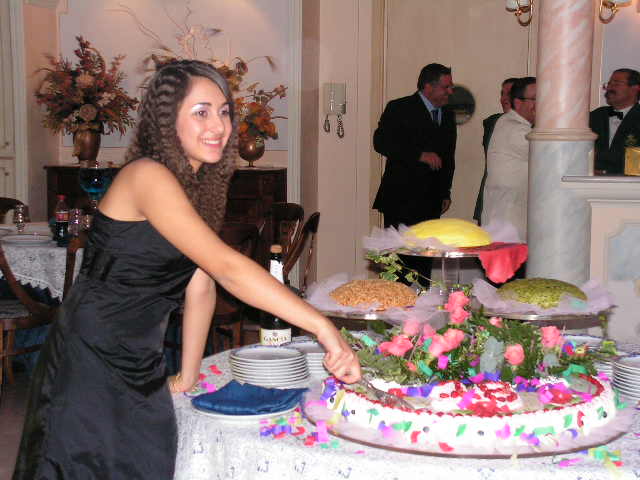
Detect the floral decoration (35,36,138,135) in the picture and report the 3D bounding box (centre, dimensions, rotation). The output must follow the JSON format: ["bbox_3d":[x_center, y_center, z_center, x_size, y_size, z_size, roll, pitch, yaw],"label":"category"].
[{"bbox_3d":[-1.584,-1.048,7.900,0.700,0.660,0.600,0,5,0],"label":"floral decoration"}]

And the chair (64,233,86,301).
[{"bbox_3d":[-0.964,0.386,5.518,0.470,0.900,0.520,-2,6,-27],"label":"chair"}]

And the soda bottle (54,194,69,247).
[{"bbox_3d":[-1.476,-0.111,6.650,0.080,0.297,0.080,0,5,0],"label":"soda bottle"}]

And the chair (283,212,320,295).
[{"bbox_3d":[-0.291,0.296,6.463,0.520,0.900,0.470,2,6,17],"label":"chair"}]

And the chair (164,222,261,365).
[{"bbox_3d":[-0.642,0.358,5.817,0.470,0.900,0.520,-4,7,-37],"label":"chair"}]

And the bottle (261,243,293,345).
[{"bbox_3d":[-0.121,0.173,3.230,0.088,0.320,0.088,0,5,0],"label":"bottle"}]

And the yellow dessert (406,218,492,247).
[{"bbox_3d":[0.329,-0.022,2.970,0.222,0.070,0.222,0,5,0],"label":"yellow dessert"}]

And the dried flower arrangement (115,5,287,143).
[{"bbox_3d":[-0.806,-1.129,7.927,1.150,0.930,0.550,1,6,0],"label":"dried flower arrangement"}]

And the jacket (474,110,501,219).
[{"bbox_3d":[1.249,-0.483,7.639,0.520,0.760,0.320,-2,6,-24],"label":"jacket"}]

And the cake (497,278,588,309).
[{"bbox_3d":[0.564,0.137,2.950,0.228,0.075,0.228,0,5,0],"label":"cake"}]

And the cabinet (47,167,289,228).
[{"bbox_3d":[-1.060,0.043,8.046,1.600,1.070,0.450,1,6,0],"label":"cabinet"}]

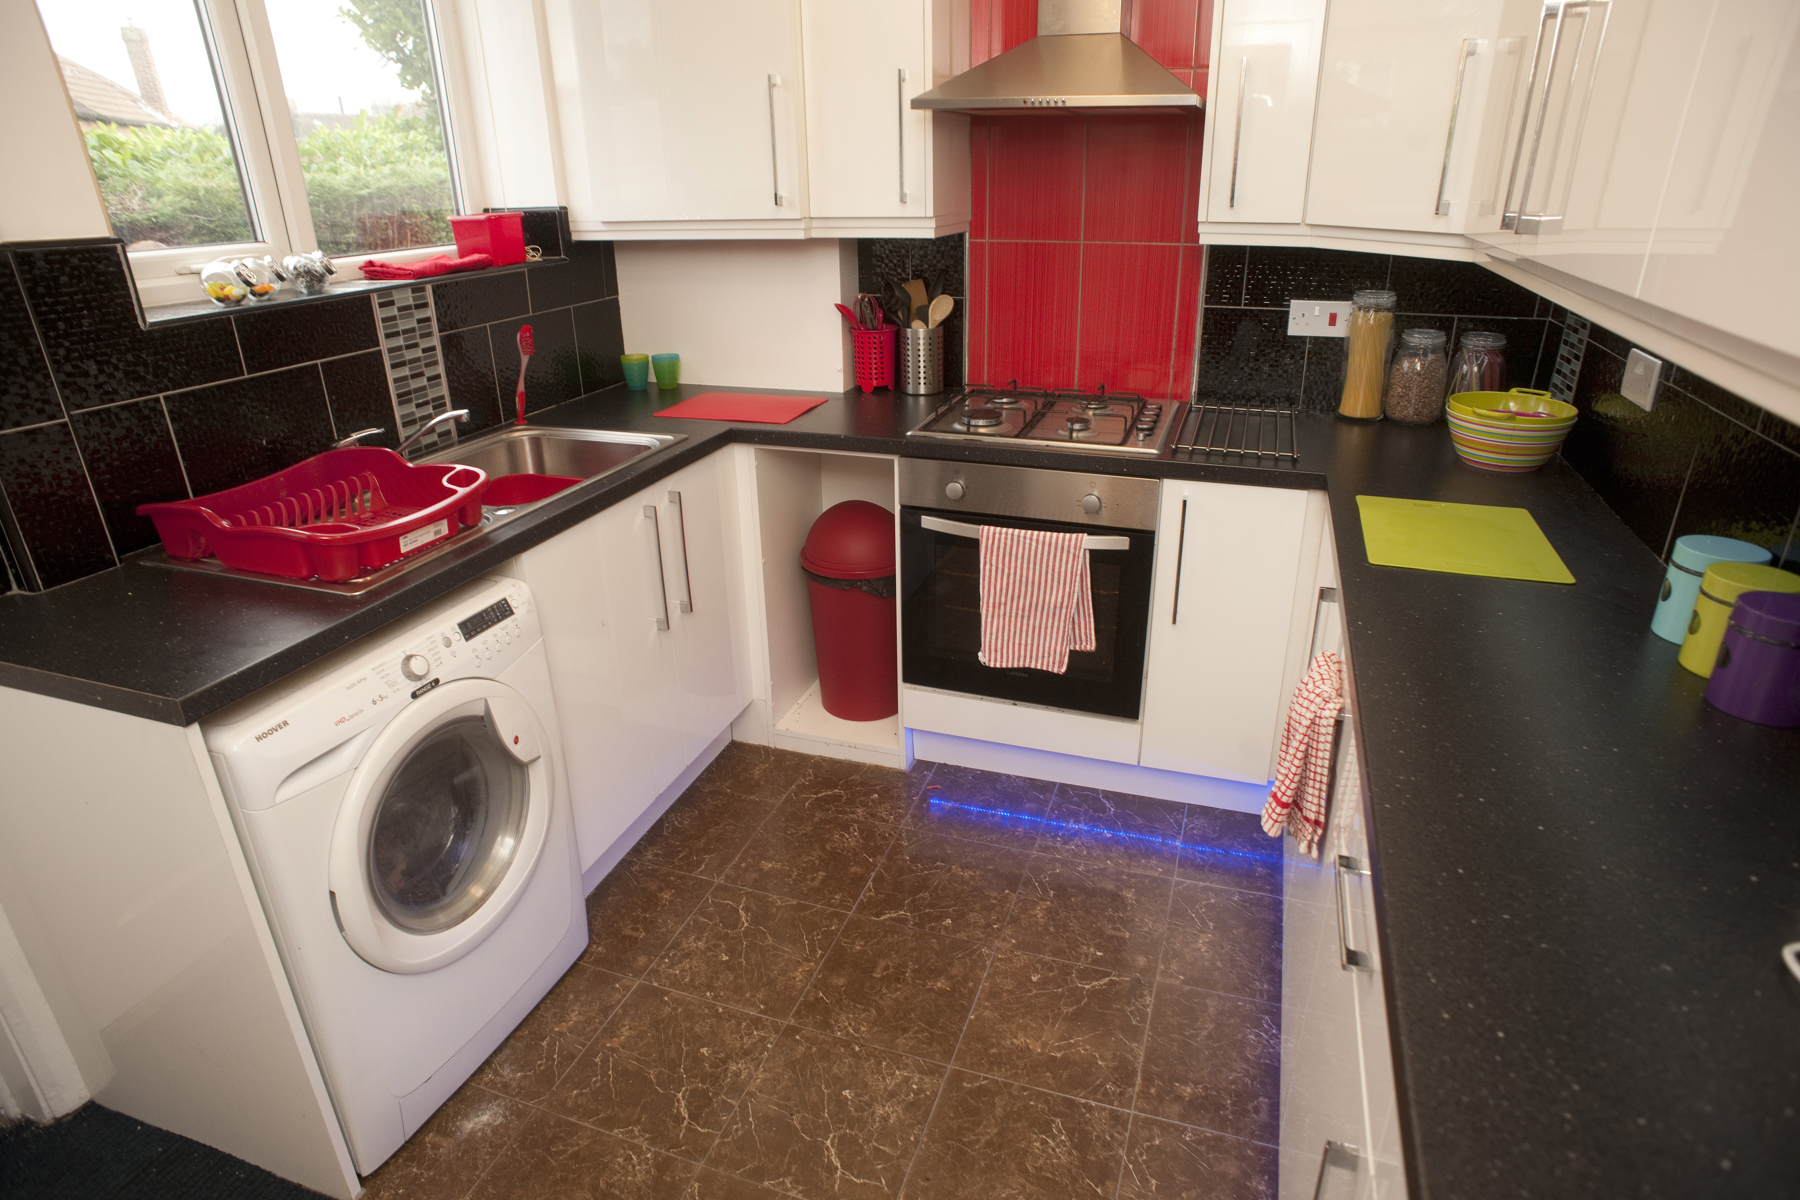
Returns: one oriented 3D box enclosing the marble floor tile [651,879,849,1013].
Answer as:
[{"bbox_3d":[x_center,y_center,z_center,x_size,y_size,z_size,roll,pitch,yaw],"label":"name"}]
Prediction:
[{"bbox_3d":[-0.317,0.735,2.110,0.330,0.010,0.330,7,25,18],"label":"marble floor tile"}]

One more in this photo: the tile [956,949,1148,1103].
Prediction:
[{"bbox_3d":[0.302,0.803,1.906,0.325,0.010,0.325,7,24,18],"label":"tile"}]

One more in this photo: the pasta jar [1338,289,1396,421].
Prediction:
[{"bbox_3d":[1.160,-0.600,2.465,0.107,0.300,0.107,7,25,18],"label":"pasta jar"}]

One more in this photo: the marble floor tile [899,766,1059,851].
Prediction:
[{"bbox_3d":[0.208,0.520,2.534,0.322,0.010,0.315,7,25,18],"label":"marble floor tile"}]

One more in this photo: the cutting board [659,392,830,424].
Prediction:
[{"bbox_3d":[-0.418,-0.517,2.675,0.381,0.006,0.287,7,25,18],"label":"cutting board"}]

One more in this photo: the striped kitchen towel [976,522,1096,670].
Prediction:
[{"bbox_3d":[0.318,0.001,2.322,0.272,0.348,0.055,7,24,18],"label":"striped kitchen towel"}]

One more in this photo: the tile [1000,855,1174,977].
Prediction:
[{"bbox_3d":[0.412,0.683,2.184,0.325,0.010,0.325,7,24,18],"label":"tile"}]

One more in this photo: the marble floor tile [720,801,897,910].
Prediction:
[{"bbox_3d":[-0.209,0.609,2.386,0.325,0.010,0.325,7,24,18],"label":"marble floor tile"}]

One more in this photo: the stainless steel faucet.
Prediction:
[{"bbox_3d":[-1.033,-0.323,2.117,0.260,0.145,0.070,-12,26,-23],"label":"stainless steel faucet"}]

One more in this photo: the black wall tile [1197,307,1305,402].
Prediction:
[{"bbox_3d":[0.914,-0.625,2.588,0.265,0.255,0.010,7,25,18],"label":"black wall tile"}]

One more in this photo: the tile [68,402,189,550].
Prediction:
[{"bbox_3d":[-1.312,-0.215,1.726,0.010,0.248,0.155,7,25,18],"label":"tile"}]

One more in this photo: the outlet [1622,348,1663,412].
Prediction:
[{"bbox_3d":[1.278,-0.383,1.731,0.012,0.086,0.143,7,24,18],"label":"outlet"}]

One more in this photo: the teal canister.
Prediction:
[{"bbox_3d":[1.068,-0.009,1.320,0.100,0.124,0.100,6,24,16],"label":"teal canister"}]

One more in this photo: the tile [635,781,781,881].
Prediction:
[{"bbox_3d":[-0.501,0.575,2.488,0.285,0.010,0.330,7,25,18],"label":"tile"}]

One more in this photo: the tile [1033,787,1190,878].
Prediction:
[{"bbox_3d":[0.529,0.563,2.473,0.330,0.010,0.325,7,25,18],"label":"tile"}]

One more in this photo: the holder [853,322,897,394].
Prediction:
[{"bbox_3d":[-0.071,-0.697,2.898,0.138,0.175,0.138,-1,23,0],"label":"holder"}]

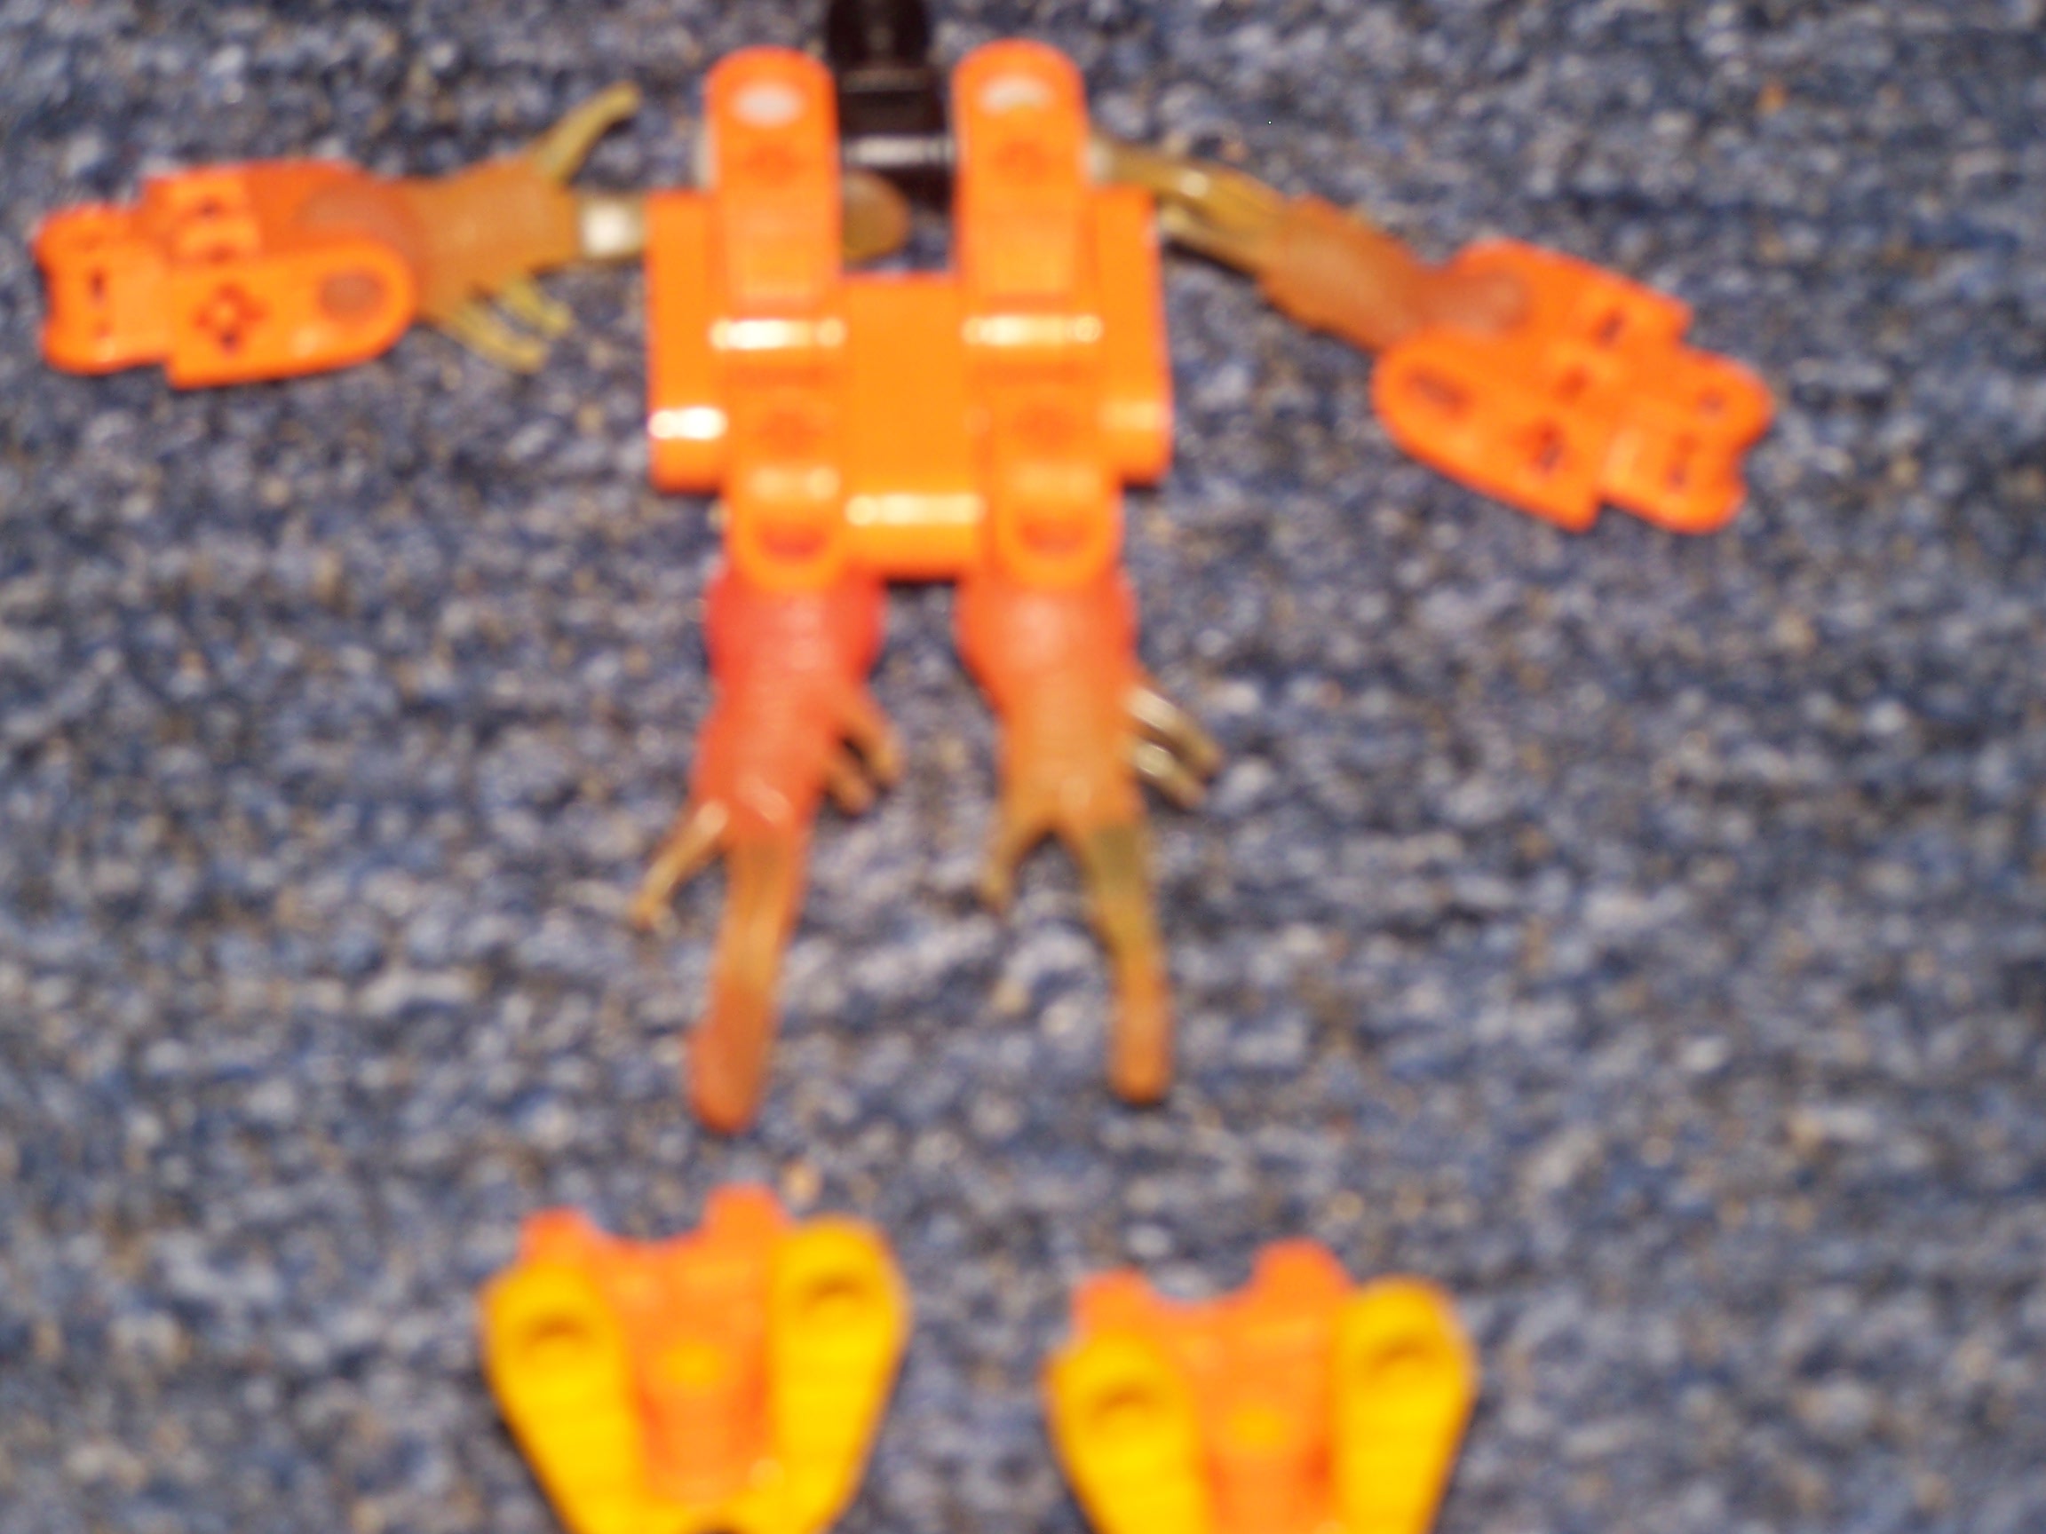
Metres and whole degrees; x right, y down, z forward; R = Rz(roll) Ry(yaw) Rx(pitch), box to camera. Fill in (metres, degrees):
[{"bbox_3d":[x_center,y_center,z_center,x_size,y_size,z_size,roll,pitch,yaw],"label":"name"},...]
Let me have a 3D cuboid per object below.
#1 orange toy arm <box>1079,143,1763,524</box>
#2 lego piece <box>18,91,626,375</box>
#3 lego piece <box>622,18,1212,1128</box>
[{"bbox_3d":[0.025,-0.031,0.540,0.052,0.013,0.017,24,53,20],"label":"orange toy arm"},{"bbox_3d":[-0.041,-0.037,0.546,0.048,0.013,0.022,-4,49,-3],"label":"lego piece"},{"bbox_3d":[-0.006,-0.014,0.522,0.036,0.019,0.079,-1,49,-1],"label":"lego piece"}]

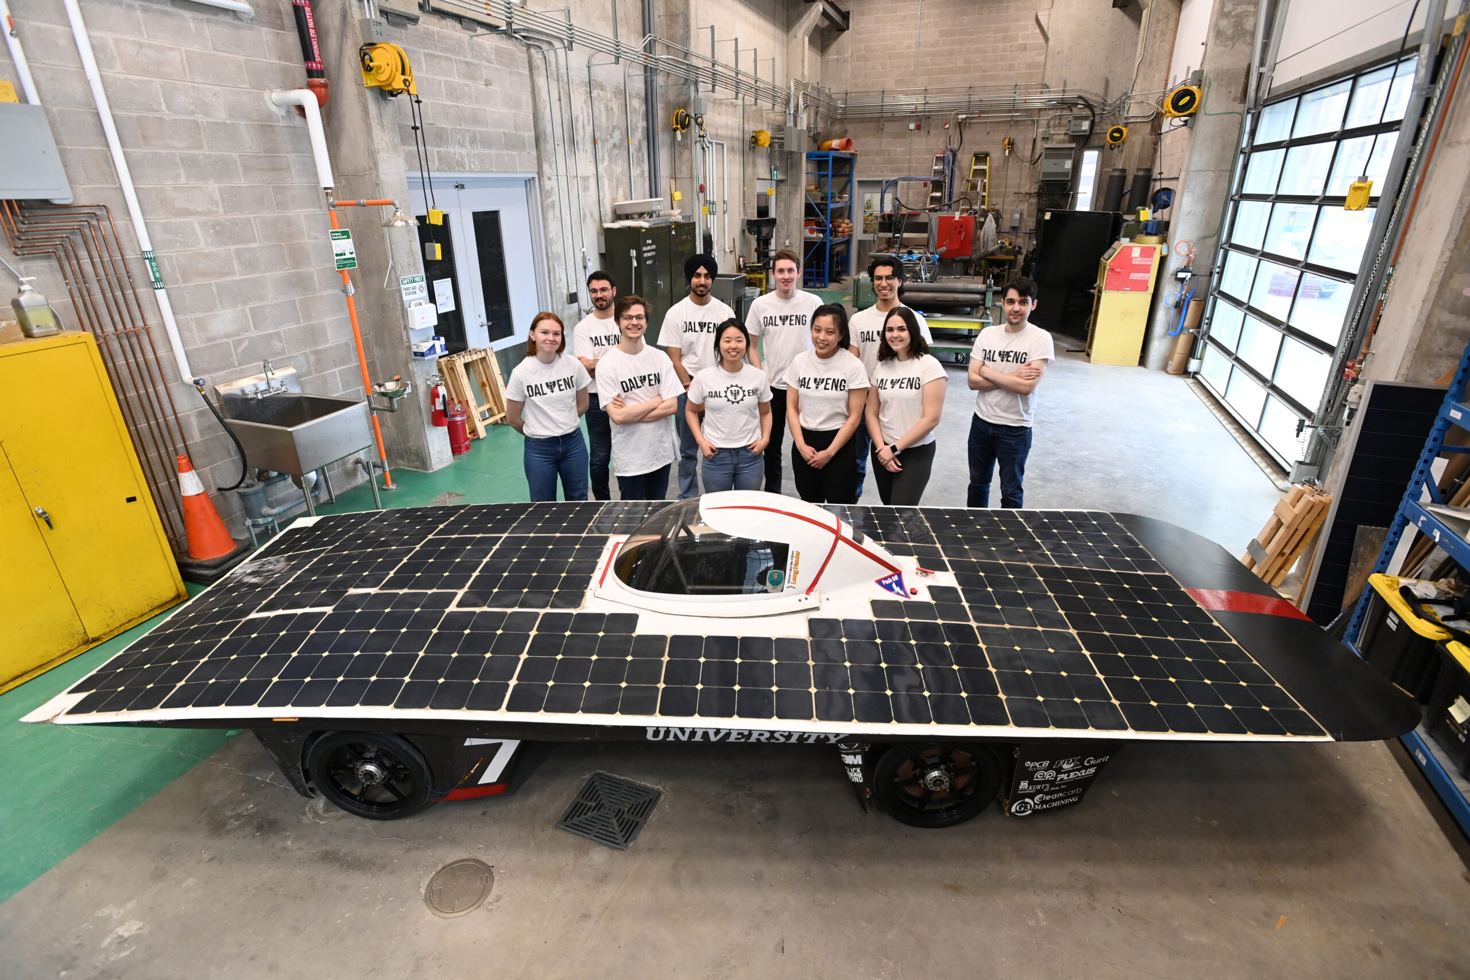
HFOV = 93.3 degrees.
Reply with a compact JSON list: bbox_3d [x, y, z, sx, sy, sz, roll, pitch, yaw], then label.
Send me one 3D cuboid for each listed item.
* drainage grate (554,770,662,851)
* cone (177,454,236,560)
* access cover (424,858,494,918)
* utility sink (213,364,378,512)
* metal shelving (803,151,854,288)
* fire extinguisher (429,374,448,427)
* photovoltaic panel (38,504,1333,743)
[{"bbox_3d":[-0.501,1.297,2.806,0.310,0.025,0.310,7,24,19],"label":"drainage grate"},{"bbox_3d":[-3.518,0.103,4.552,0.340,0.700,0.340,6,23,15],"label":"cone"},{"bbox_3d":[-0.983,1.431,2.487,0.237,0.020,0.237,-1,22,0],"label":"access cover"},{"bbox_3d":[-3.157,-0.270,5.147,0.650,1.140,0.680,6,23,15],"label":"utility sink"},{"bbox_3d":[2.600,-7.950,20.400,1.030,3.500,2.800,7,24,19],"label":"metal shelving"},{"bbox_3d":[-2.652,-0.795,6.210,0.180,0.470,0.180,11,25,26],"label":"fire extinguisher"},{"bbox_3d":[-0.271,0.446,3.159,4.570,0.220,1.750,1,22,3],"label":"photovoltaic panel"}]

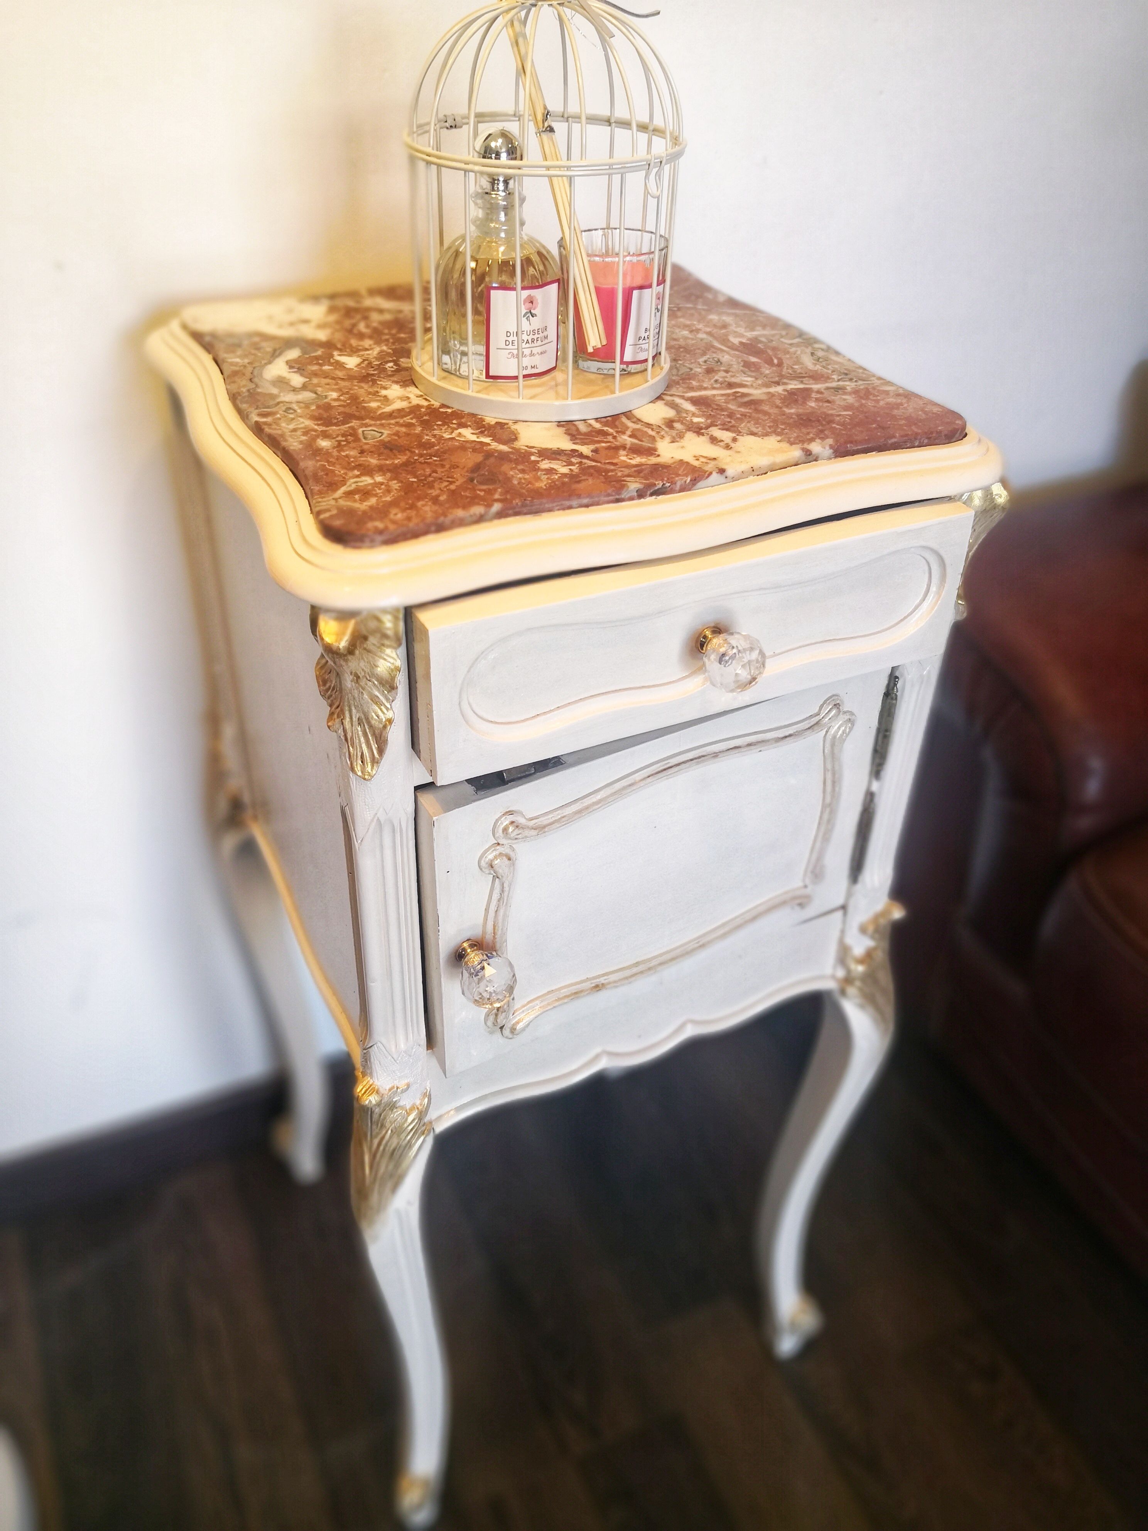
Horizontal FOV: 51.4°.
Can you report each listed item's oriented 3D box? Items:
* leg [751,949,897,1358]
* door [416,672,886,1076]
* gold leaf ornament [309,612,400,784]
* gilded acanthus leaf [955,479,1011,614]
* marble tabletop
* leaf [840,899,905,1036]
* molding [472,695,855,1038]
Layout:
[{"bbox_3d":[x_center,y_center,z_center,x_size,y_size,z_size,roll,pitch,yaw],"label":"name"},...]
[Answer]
[{"bbox_3d":[0.193,0.326,0.969,0.067,0.516,0.041,14,38,15],"label":"leg"},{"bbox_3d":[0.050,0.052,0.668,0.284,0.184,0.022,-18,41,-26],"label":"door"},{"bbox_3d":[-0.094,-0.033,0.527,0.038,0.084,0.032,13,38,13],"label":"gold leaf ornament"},{"bbox_3d":[0.215,-0.109,0.646,0.032,0.084,0.038,16,39,17],"label":"gilded acanthus leaf"},{"bbox_3d":[-0.013,-0.221,0.689,0.357,0.015,0.345,-14,40,-21],"label":"marble tabletop"},{"bbox_3d":[0.207,0.144,0.828,0.038,0.107,0.038,14,38,15],"label":"leaf"},{"bbox_3d":[0.053,0.054,0.663,0.238,0.168,0.017,-18,41,-26],"label":"molding"}]

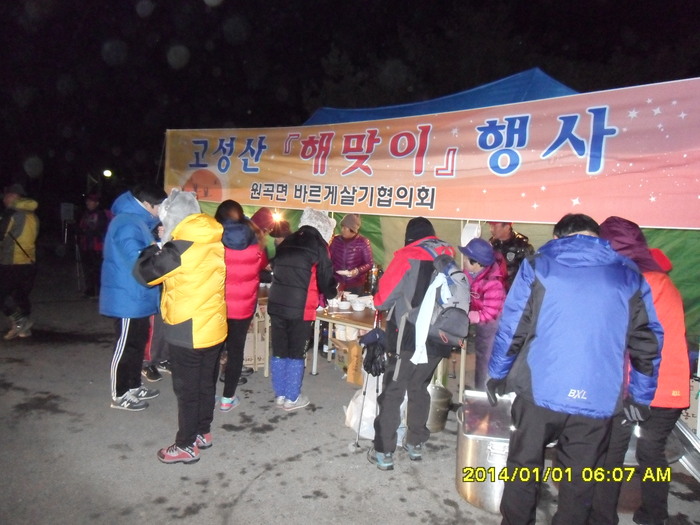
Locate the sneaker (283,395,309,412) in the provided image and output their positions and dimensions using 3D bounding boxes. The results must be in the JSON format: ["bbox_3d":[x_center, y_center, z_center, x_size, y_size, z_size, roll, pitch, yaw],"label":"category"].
[{"bbox_3d":[-0.408,1.060,3.700,0.260,0.100,0.100,-6,9,-33],"label":"sneaker"}]

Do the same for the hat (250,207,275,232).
[{"bbox_3d":[-0.838,-0.402,4.650,0.220,0.240,0.240,-1,7,0],"label":"hat"}]

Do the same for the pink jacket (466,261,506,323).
[{"bbox_3d":[1.062,0.224,3.750,0.360,0.520,0.450,1,8,-5],"label":"pink jacket"}]

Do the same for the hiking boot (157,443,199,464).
[{"bbox_3d":[-1.048,1.169,2.985,0.280,0.120,0.110,3,8,5],"label":"hiking boot"}]

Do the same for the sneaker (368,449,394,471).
[{"bbox_3d":[0.189,1.202,3.054,0.105,0.130,0.270,-3,10,-32],"label":"sneaker"}]

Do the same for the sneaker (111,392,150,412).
[{"bbox_3d":[-1.669,1.052,3.673,0.285,0.110,0.105,2,8,-2],"label":"sneaker"}]

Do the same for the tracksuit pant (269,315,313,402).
[{"bbox_3d":[-0.455,0.604,3.710,0.350,0.900,0.270,5,9,38],"label":"tracksuit pant"}]

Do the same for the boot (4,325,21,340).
[{"bbox_3d":[-3.811,0.780,5.480,0.105,0.130,0.285,4,6,19],"label":"boot"}]

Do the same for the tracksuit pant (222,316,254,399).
[{"bbox_3d":[-0.895,0.611,3.810,0.340,0.840,0.230,4,6,14],"label":"tracksuit pant"}]

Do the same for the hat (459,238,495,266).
[{"bbox_3d":[0.890,-0.057,3.400,0.260,0.150,0.240,28,2,-8],"label":"hat"}]

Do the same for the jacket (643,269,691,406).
[{"bbox_3d":[1.555,0.311,2.520,0.460,0.740,0.380,-2,7,-38],"label":"jacket"}]

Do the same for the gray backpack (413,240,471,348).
[{"bbox_3d":[0.534,0.190,2.800,0.320,0.560,0.270,-1,-3,-35],"label":"gray backpack"}]

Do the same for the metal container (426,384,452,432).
[{"bbox_3d":[0.564,1.025,3.360,0.270,0.250,0.270,1,7,10],"label":"metal container"}]

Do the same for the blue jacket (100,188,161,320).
[{"bbox_3d":[-1.613,-0.059,3.600,0.460,0.900,0.530,1,8,-8],"label":"blue jacket"}]

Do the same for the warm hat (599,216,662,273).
[{"bbox_3d":[1.283,-0.082,2.220,0.220,0.260,0.270,-5,-2,-30],"label":"warm hat"}]

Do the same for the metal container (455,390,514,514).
[{"bbox_3d":[0.829,1.004,2.620,0.470,0.420,0.490,1,7,13],"label":"metal container"}]

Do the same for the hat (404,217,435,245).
[{"bbox_3d":[0.425,-0.190,2.970,0.190,0.210,0.230,-2,-3,-25],"label":"hat"}]

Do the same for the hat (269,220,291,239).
[{"bbox_3d":[-0.738,-0.337,5.150,0.200,0.190,0.230,2,6,-6],"label":"hat"}]

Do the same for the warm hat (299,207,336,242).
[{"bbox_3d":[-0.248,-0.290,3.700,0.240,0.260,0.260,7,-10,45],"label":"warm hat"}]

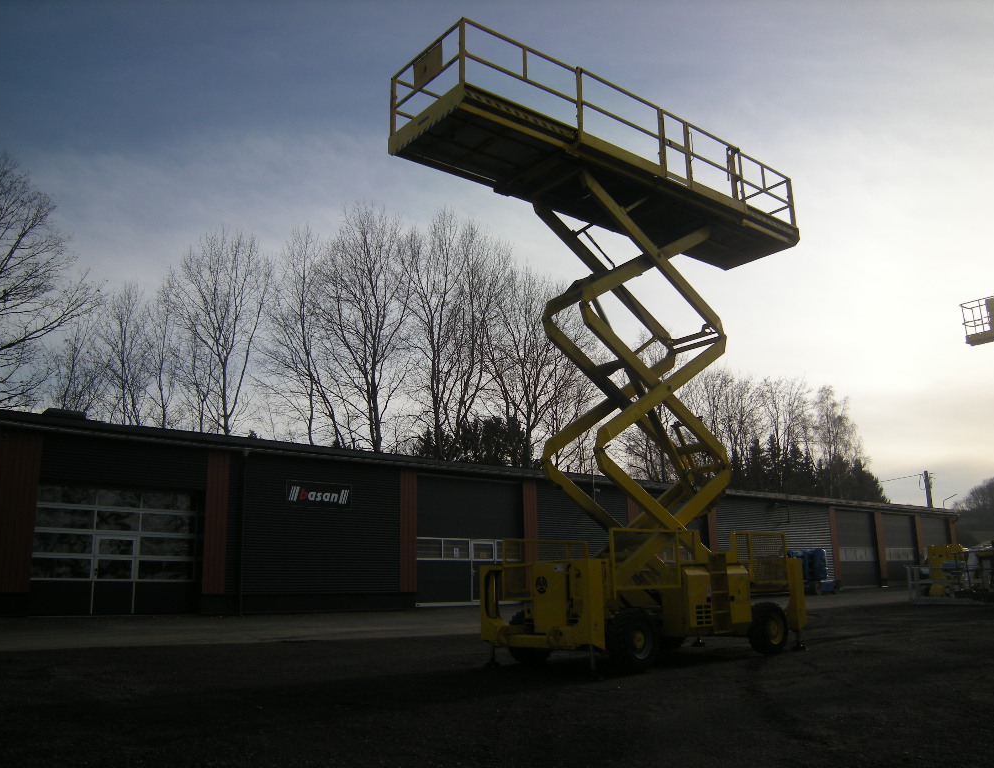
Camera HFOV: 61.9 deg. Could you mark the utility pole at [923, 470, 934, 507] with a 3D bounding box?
[{"bbox_3d":[29.515,9.473,56.036,0.330,7.253,0.330,-8,-14,26],"label":"utility pole"}]

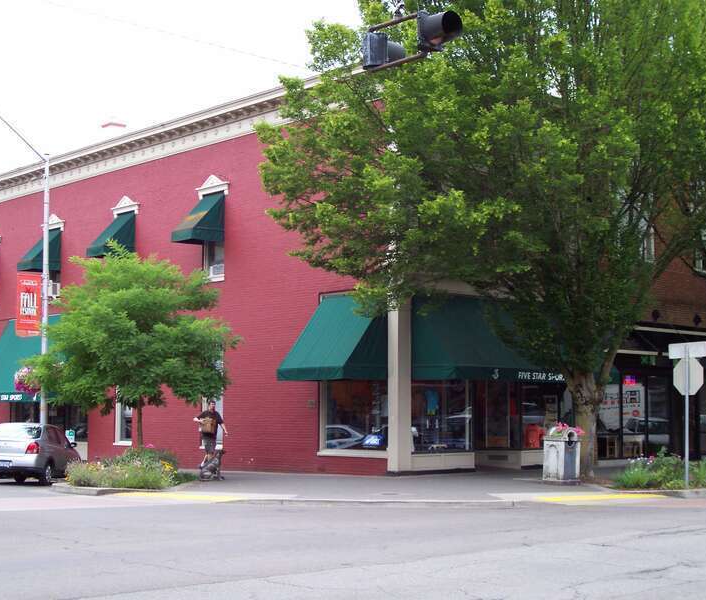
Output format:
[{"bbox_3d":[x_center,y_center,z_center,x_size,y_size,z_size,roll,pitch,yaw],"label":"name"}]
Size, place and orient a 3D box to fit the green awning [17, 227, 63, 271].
[{"bbox_3d":[-10.247,-1.624,40.047,1.040,1.430,1.030,5,-8,-42],"label":"green awning"}]

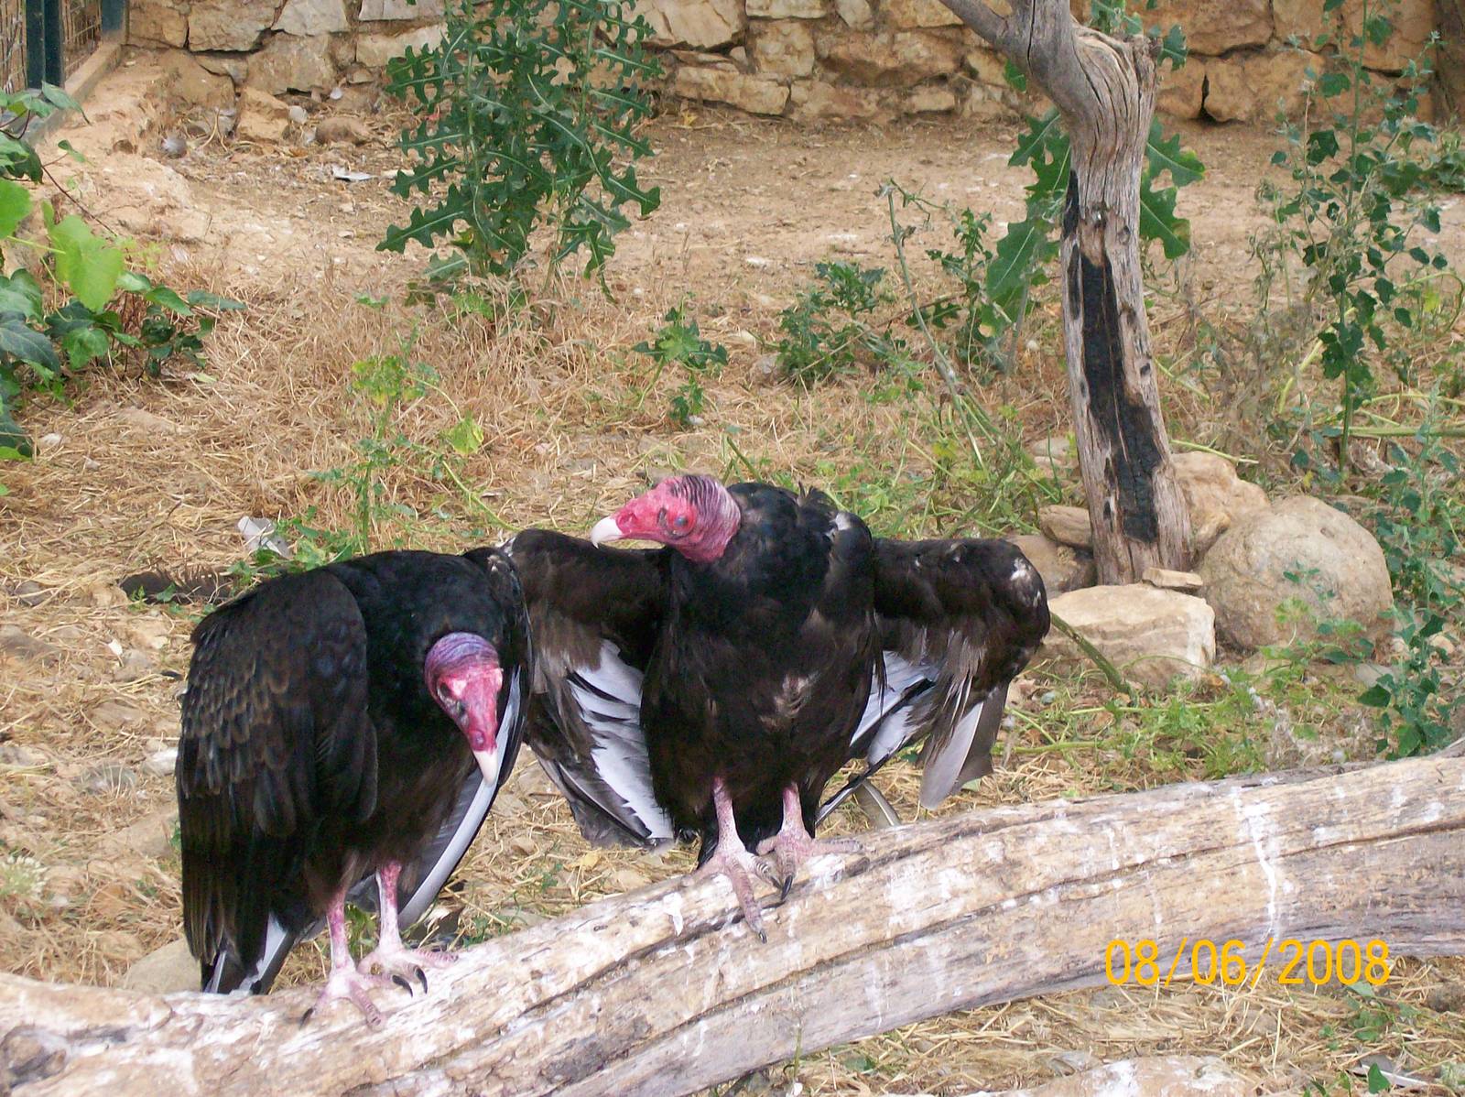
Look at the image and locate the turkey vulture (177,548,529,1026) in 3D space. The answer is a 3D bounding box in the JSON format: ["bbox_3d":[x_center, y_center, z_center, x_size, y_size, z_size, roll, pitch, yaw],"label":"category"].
[{"bbox_3d":[-0.329,0.205,3.206,0.290,0.460,0.360,-10,21,-33],"label":"turkey vulture"}]

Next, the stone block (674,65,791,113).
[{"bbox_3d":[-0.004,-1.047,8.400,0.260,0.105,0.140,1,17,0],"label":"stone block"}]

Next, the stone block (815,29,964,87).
[{"bbox_3d":[0.353,-1.113,8.237,0.330,0.130,0.200,1,17,0],"label":"stone block"}]

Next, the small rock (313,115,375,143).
[{"bbox_3d":[-0.826,-0.906,7.827,0.130,0.075,0.120,1,17,0],"label":"small rock"}]

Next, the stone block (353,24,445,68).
[{"bbox_3d":[-0.763,-1.162,8.500,0.215,0.095,0.130,1,17,0],"label":"stone block"}]

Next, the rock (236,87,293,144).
[{"bbox_3d":[-0.981,-0.940,7.807,0.120,0.130,0.120,1,17,0],"label":"rock"}]

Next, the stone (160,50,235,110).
[{"bbox_3d":[-1.222,-1.068,8.400,0.170,0.135,0.130,1,17,0],"label":"stone"}]

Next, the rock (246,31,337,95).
[{"bbox_3d":[-0.967,-1.093,8.168,0.200,0.150,0.170,1,17,0],"label":"rock"}]

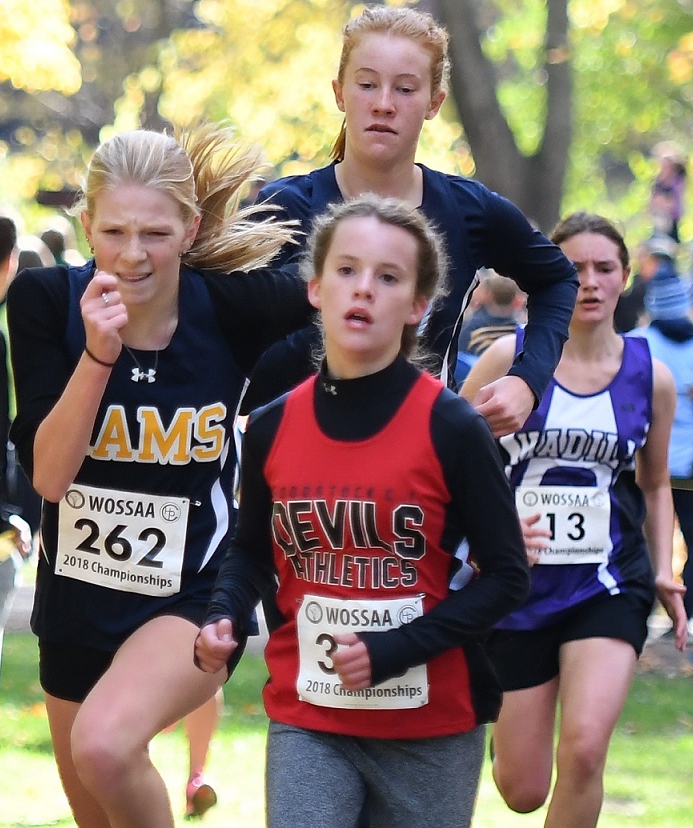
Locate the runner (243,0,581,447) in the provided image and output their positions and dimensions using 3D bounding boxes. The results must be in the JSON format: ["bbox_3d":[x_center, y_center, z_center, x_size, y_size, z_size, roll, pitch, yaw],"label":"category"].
[{"bbox_3d":[0.084,0.269,7.961,0.530,1.740,0.750,0,1,3],"label":"runner"}]

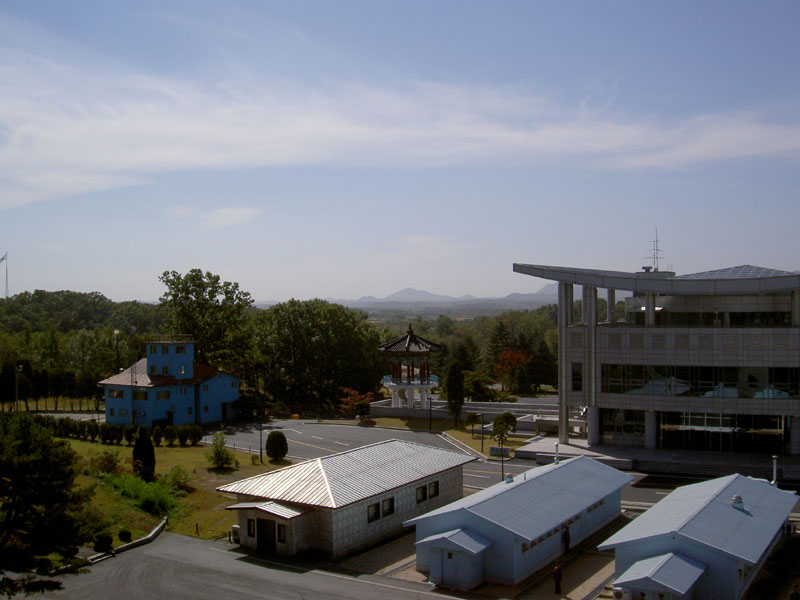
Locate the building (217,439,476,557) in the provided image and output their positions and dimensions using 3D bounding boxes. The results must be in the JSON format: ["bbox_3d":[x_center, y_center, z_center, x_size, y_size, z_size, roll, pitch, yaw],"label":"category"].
[{"bbox_3d":[-3.231,14.242,69.687,10.200,5.320,22.300,0,0,31],"label":"building"}]

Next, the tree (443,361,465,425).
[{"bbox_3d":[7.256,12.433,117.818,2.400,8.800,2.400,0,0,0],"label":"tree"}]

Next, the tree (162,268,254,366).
[{"bbox_3d":[-30.802,6.102,142.009,15.000,21.400,14.000,0,0,0],"label":"tree"}]

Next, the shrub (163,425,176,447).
[{"bbox_3d":[-26.499,15.606,103.622,1.600,2.500,1.600,0,0,0],"label":"shrub"}]

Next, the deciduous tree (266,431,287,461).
[{"bbox_3d":[-13.060,15.367,95.322,2.450,3.050,2.450,0,0,0],"label":"deciduous tree"}]

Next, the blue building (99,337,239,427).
[{"bbox_3d":[-31.659,10.876,125.193,12.500,11.900,15.000,0,0,31],"label":"blue building"}]

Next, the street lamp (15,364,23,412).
[{"bbox_3d":[-56.651,13.266,134.019,1.000,7.100,0.500,0,0,0],"label":"street lamp"}]

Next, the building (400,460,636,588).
[{"bbox_3d":[8.780,14.775,62.888,8.600,4.270,23.400,0,0,31],"label":"building"}]

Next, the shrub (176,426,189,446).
[{"bbox_3d":[-24.947,15.606,103.622,1.500,2.500,1.500,0,0,0],"label":"shrub"}]

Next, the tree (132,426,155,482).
[{"bbox_3d":[-23.295,13.986,82.020,2.000,5.200,2.000,0,0,0],"label":"tree"}]

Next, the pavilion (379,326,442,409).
[{"bbox_3d":[1.545,9.712,132.514,9.300,11.600,9.300,0,0,31],"label":"pavilion"}]

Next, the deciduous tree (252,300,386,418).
[{"bbox_3d":[-12.326,8.506,138.012,19.500,16.800,16.000,0,0,0],"label":"deciduous tree"}]

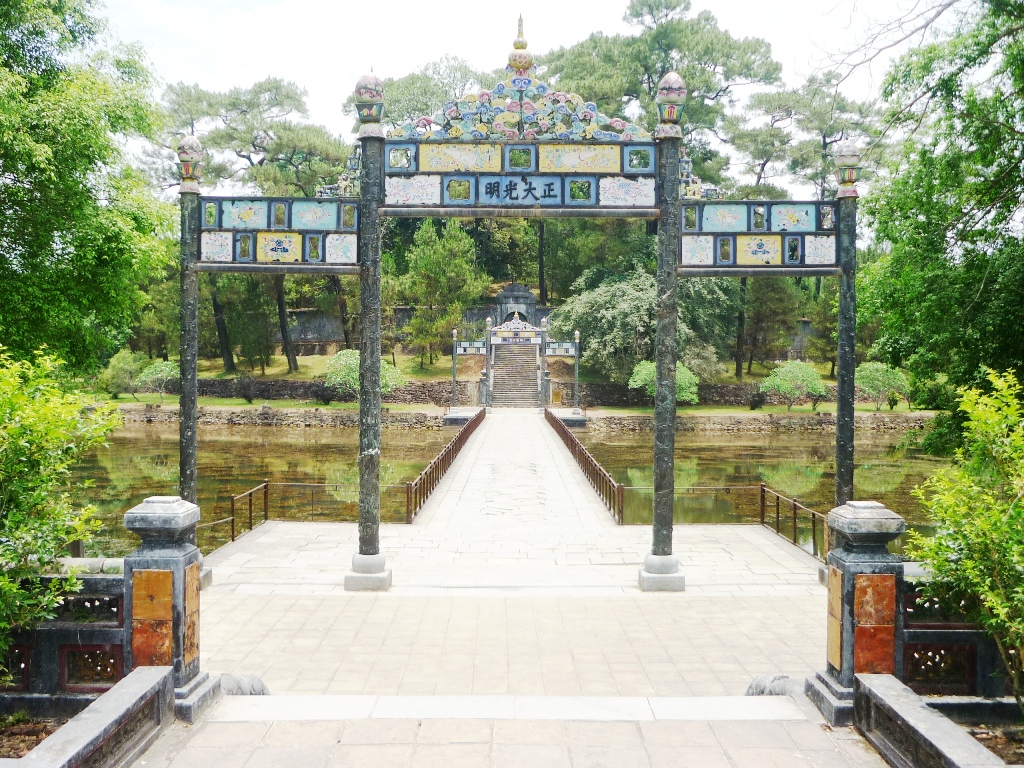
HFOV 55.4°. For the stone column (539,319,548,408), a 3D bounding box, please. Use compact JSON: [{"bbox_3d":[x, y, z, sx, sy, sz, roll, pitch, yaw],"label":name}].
[{"bbox_3d":[2.017,-1.232,62.500,0.520,6.178,0.520,0,1,0],"label":"stone column"}]

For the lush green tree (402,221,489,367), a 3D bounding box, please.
[{"bbox_3d":[-5.586,-7.602,82.000,7.224,12.264,6.863,0,1,0],"label":"lush green tree"}]

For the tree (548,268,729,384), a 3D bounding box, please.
[{"bbox_3d":[10.496,-4.771,81.000,14.935,9.625,12.500,0,1,0],"label":"tree"}]

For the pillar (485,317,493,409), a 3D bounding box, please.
[{"bbox_3d":[-1.489,-1.200,62.500,0.520,6.114,0.520,0,1,0],"label":"pillar"}]

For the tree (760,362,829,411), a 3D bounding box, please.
[{"bbox_3d":[22.781,0.121,79.000,5.300,4.050,5.000,0,1,0],"label":"tree"}]

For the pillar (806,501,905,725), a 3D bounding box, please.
[{"bbox_3d":[1.641,1.047,4.590,0.380,0.990,0.380,0,1,0],"label":"pillar"}]

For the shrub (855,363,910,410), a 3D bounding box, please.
[{"bbox_3d":[26.152,0.177,69.000,3.888,3.393,3.693,0,1,0],"label":"shrub"}]

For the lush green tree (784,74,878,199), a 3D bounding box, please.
[{"bbox_3d":[30.438,-16.434,93.000,9.000,26.000,9.000,0,1,0],"label":"lush green tree"}]

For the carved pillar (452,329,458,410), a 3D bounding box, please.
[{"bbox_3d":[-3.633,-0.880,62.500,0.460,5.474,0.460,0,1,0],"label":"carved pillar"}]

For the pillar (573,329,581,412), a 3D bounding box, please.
[{"bbox_3d":[4.407,-0.783,66.500,0.540,5.750,0.540,0,1,0],"label":"pillar"}]

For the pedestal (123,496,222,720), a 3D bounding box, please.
[{"bbox_3d":[-1.628,1.024,4.570,0.380,0.990,0.380,0,1,0],"label":"pedestal"}]

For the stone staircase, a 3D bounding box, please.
[{"bbox_3d":[0.250,-0.728,81.500,3.900,5.200,9.500,0,1,0],"label":"stone staircase"}]

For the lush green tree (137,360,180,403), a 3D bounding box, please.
[{"bbox_3d":[-27.082,-0.192,75.000,3.534,3.227,3.357,0,1,0],"label":"lush green tree"}]

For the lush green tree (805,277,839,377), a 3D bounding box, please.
[{"bbox_3d":[27.234,-5.206,84.000,4.130,9.121,3.924,0,1,0],"label":"lush green tree"}]

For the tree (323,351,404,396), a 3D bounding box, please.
[{"bbox_3d":[-10.877,-0.623,71.500,6.006,3.662,5.285,0,1,0],"label":"tree"}]

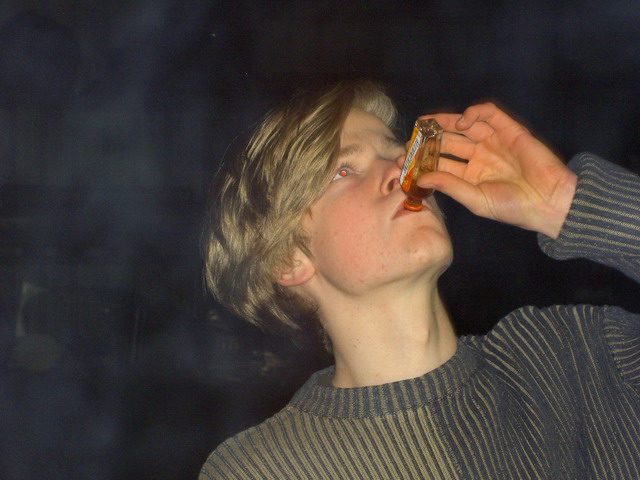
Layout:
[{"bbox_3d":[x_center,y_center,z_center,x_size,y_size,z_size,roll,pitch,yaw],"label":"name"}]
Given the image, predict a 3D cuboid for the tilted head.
[{"bbox_3d":[-0.004,-0.031,2.020,0.205,0.235,0.230,-3,-43,-29],"label":"tilted head"}]

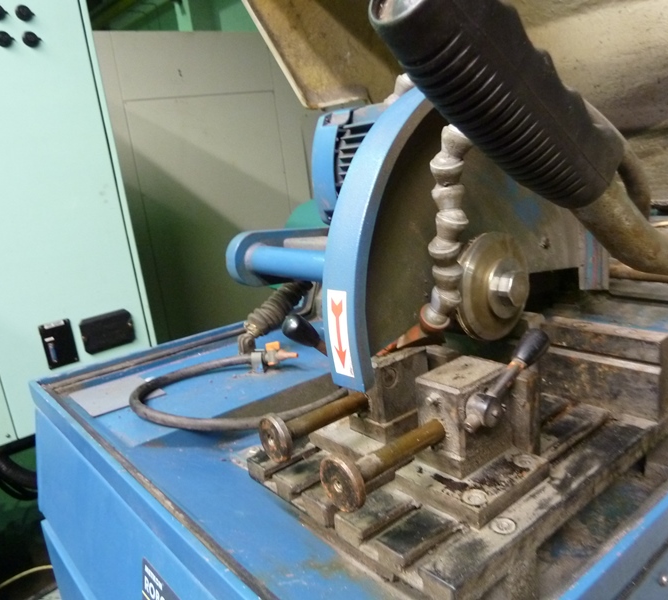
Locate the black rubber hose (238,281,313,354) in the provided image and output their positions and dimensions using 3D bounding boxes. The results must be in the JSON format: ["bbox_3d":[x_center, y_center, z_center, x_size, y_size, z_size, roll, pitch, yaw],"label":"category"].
[{"bbox_3d":[-0.092,0.022,0.884,0.151,0.041,0.041,-44,-26,18],"label":"black rubber hose"}]

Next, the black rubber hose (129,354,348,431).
[{"bbox_3d":[-0.134,0.117,0.746,0.217,0.025,0.270,-17,16,-36],"label":"black rubber hose"}]

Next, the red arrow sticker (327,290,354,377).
[{"bbox_3d":[0.005,0.029,0.483,0.004,0.073,0.025,-15,15,-36],"label":"red arrow sticker"}]

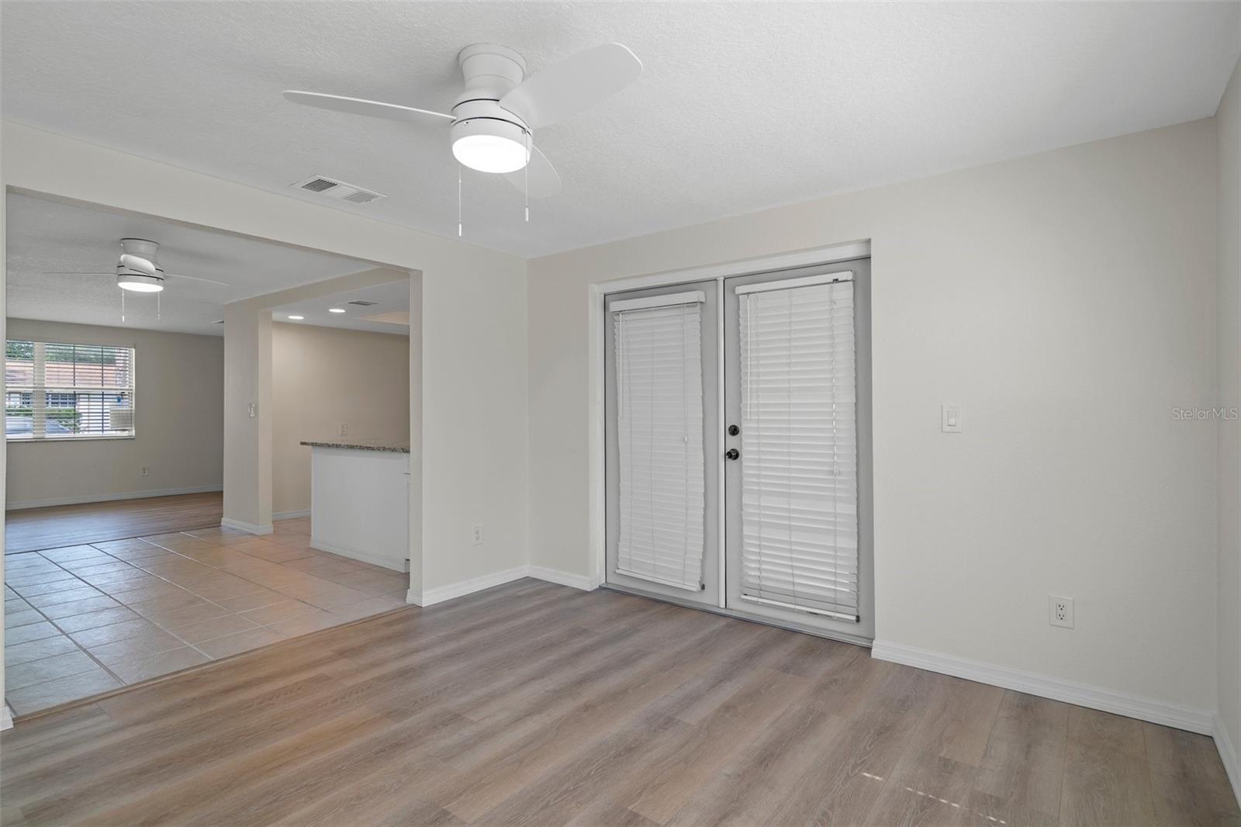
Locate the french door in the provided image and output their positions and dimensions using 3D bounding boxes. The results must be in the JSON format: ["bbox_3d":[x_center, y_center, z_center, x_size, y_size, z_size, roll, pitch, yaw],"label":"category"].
[{"bbox_3d":[0.616,0.184,3.559,1.790,2.020,0.090,0,0,36],"label":"french door"}]

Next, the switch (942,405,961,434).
[{"bbox_3d":[1.525,0.023,2.695,0.081,0.125,0.011,0,0,36],"label":"switch"}]

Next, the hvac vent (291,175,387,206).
[{"bbox_3d":[-1.410,-1.115,2.963,0.255,0.018,0.360,0,0,36],"label":"hvac vent"}]

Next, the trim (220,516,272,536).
[{"bbox_3d":[-3.888,1.155,6.080,0.920,0.090,0.140,0,0,36],"label":"trim"}]

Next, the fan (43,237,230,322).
[{"bbox_3d":[-3.228,-0.890,3.923,1.060,0.530,1.020,0,0,-27],"label":"fan"}]

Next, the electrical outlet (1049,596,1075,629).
[{"bbox_3d":[1.852,0.835,2.458,0.081,0.125,0.009,0,0,36],"label":"electrical outlet"}]

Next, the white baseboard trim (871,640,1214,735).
[{"bbox_3d":[1.732,1.166,2.547,1.210,0.085,0.015,0,0,36],"label":"white baseboard trim"}]

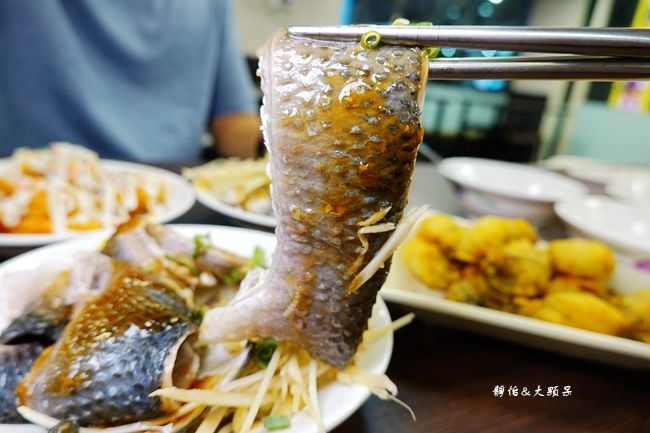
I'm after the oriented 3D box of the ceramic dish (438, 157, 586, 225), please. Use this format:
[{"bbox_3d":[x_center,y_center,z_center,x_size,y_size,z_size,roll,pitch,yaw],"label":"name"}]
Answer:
[{"bbox_3d":[0.170,-0.015,0.416,0.130,0.050,0.130,3,23,-1],"label":"ceramic dish"}]

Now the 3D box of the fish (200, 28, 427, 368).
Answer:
[{"bbox_3d":[-0.006,0.001,0.146,0.062,0.115,0.030,4,23,0],"label":"fish"}]

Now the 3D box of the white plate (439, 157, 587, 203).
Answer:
[{"bbox_3d":[0.171,-0.029,0.410,0.130,0.022,0.130,3,23,-1],"label":"white plate"}]

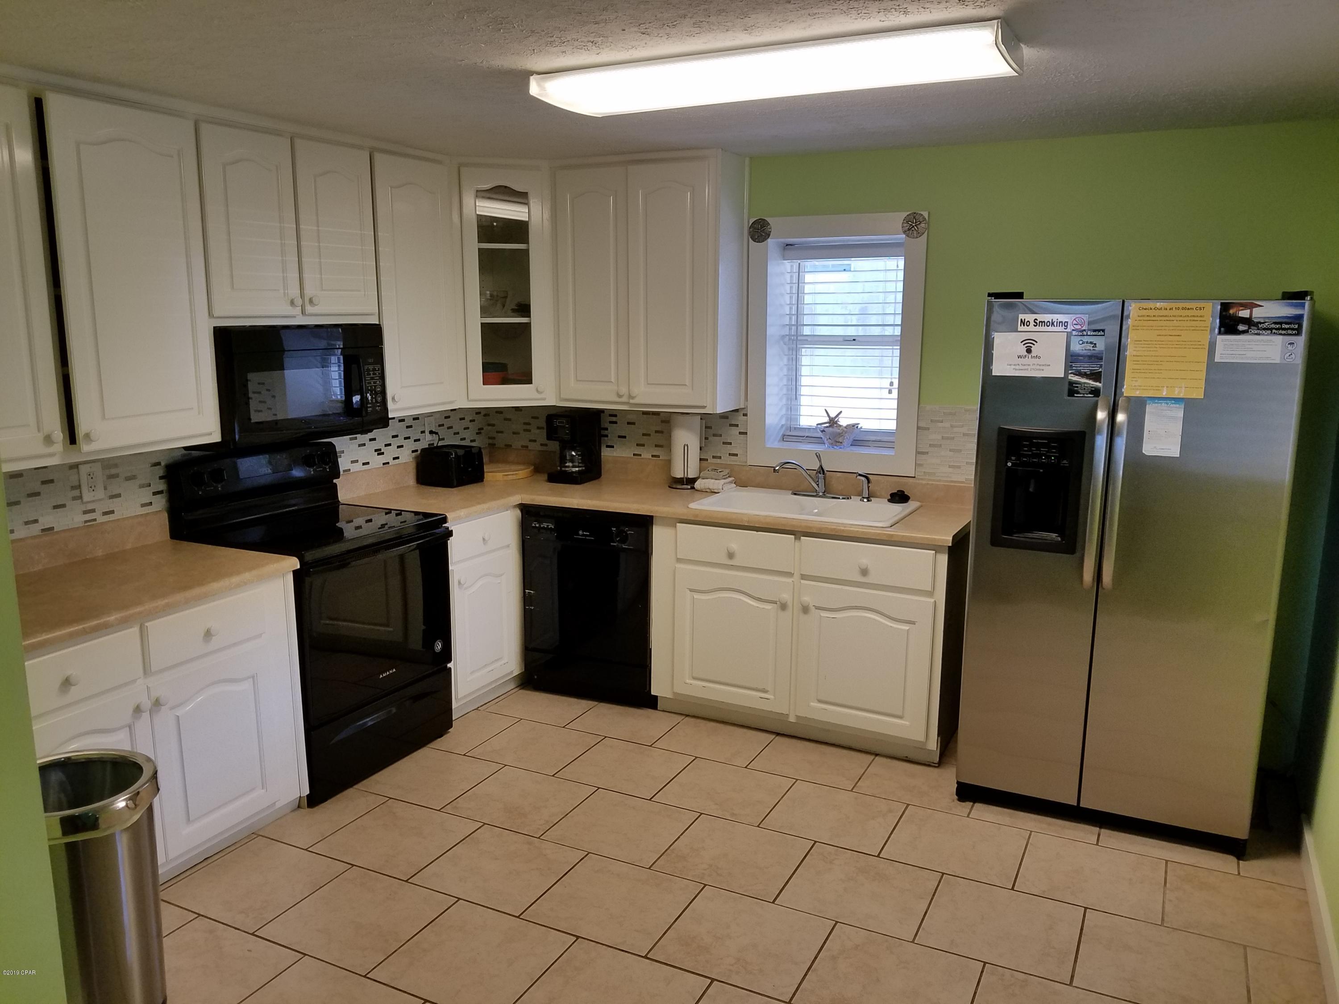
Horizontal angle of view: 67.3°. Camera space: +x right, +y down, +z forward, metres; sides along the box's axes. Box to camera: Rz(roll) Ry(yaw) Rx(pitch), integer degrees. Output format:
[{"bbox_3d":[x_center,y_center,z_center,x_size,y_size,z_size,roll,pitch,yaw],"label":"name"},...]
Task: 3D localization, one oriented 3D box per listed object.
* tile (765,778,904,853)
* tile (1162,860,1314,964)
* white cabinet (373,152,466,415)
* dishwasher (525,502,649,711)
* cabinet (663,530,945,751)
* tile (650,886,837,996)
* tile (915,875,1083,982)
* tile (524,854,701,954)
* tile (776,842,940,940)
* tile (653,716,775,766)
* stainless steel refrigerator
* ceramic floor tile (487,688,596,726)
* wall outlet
[{"bbox_3d":[0.571,1.085,3.466,0.404,0.010,0.386,5,12,26],"label":"tile"},{"bbox_3d":[1.684,1.208,2.982,0.385,0.010,0.402,5,12,26],"label":"tile"},{"bbox_3d":[-1.154,-0.884,4.155,0.310,1.010,0.460,5,12,26],"label":"white cabinet"},{"bbox_3d":[-0.229,0.415,4.614,0.625,0.868,0.565,5,12,26],"label":"dishwasher"},{"bbox_3d":[0.590,0.472,4.205,1.200,0.835,0.575,5,12,26],"label":"cabinet"},{"bbox_3d":[0.206,1.218,2.789,0.405,0.010,0.391,6,12,26],"label":"tile"},{"bbox_3d":[0.945,1.207,2.861,0.405,0.010,0.391,6,12,26],"label":"tile"},{"bbox_3d":[-0.161,1.182,2.968,0.405,0.010,0.391,6,12,26],"label":"tile"},{"bbox_3d":[0.577,1.171,3.040,0.405,0.010,0.391,6,12,26],"label":"tile"},{"bbox_3d":[0.195,0.967,4.075,0.404,0.010,0.377,5,12,26],"label":"tile"},{"bbox_3d":[1.626,0.179,3.614,0.908,1.775,0.850,5,12,26],"label":"stainless steel refrigerator"},{"bbox_3d":[-0.537,0.897,4.450,0.405,0.010,0.391,6,12,26],"label":"ceramic floor tile"},{"bbox_3d":[-1.938,-0.062,3.362,0.010,0.126,0.080,5,12,26],"label":"wall outlet"}]

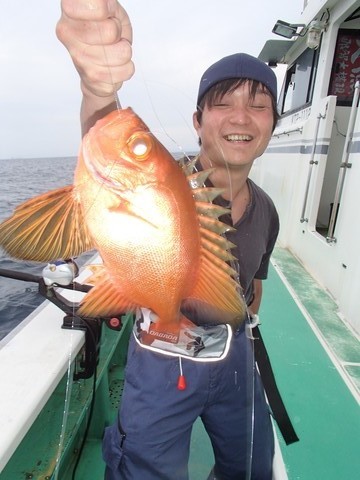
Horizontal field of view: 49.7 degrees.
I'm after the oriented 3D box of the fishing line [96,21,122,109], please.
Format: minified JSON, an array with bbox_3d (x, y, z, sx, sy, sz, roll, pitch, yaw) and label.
[{"bbox_3d":[-0.072,-0.177,0.400,0.012,0.092,0.012,-11,12,2],"label":"fishing line"}]

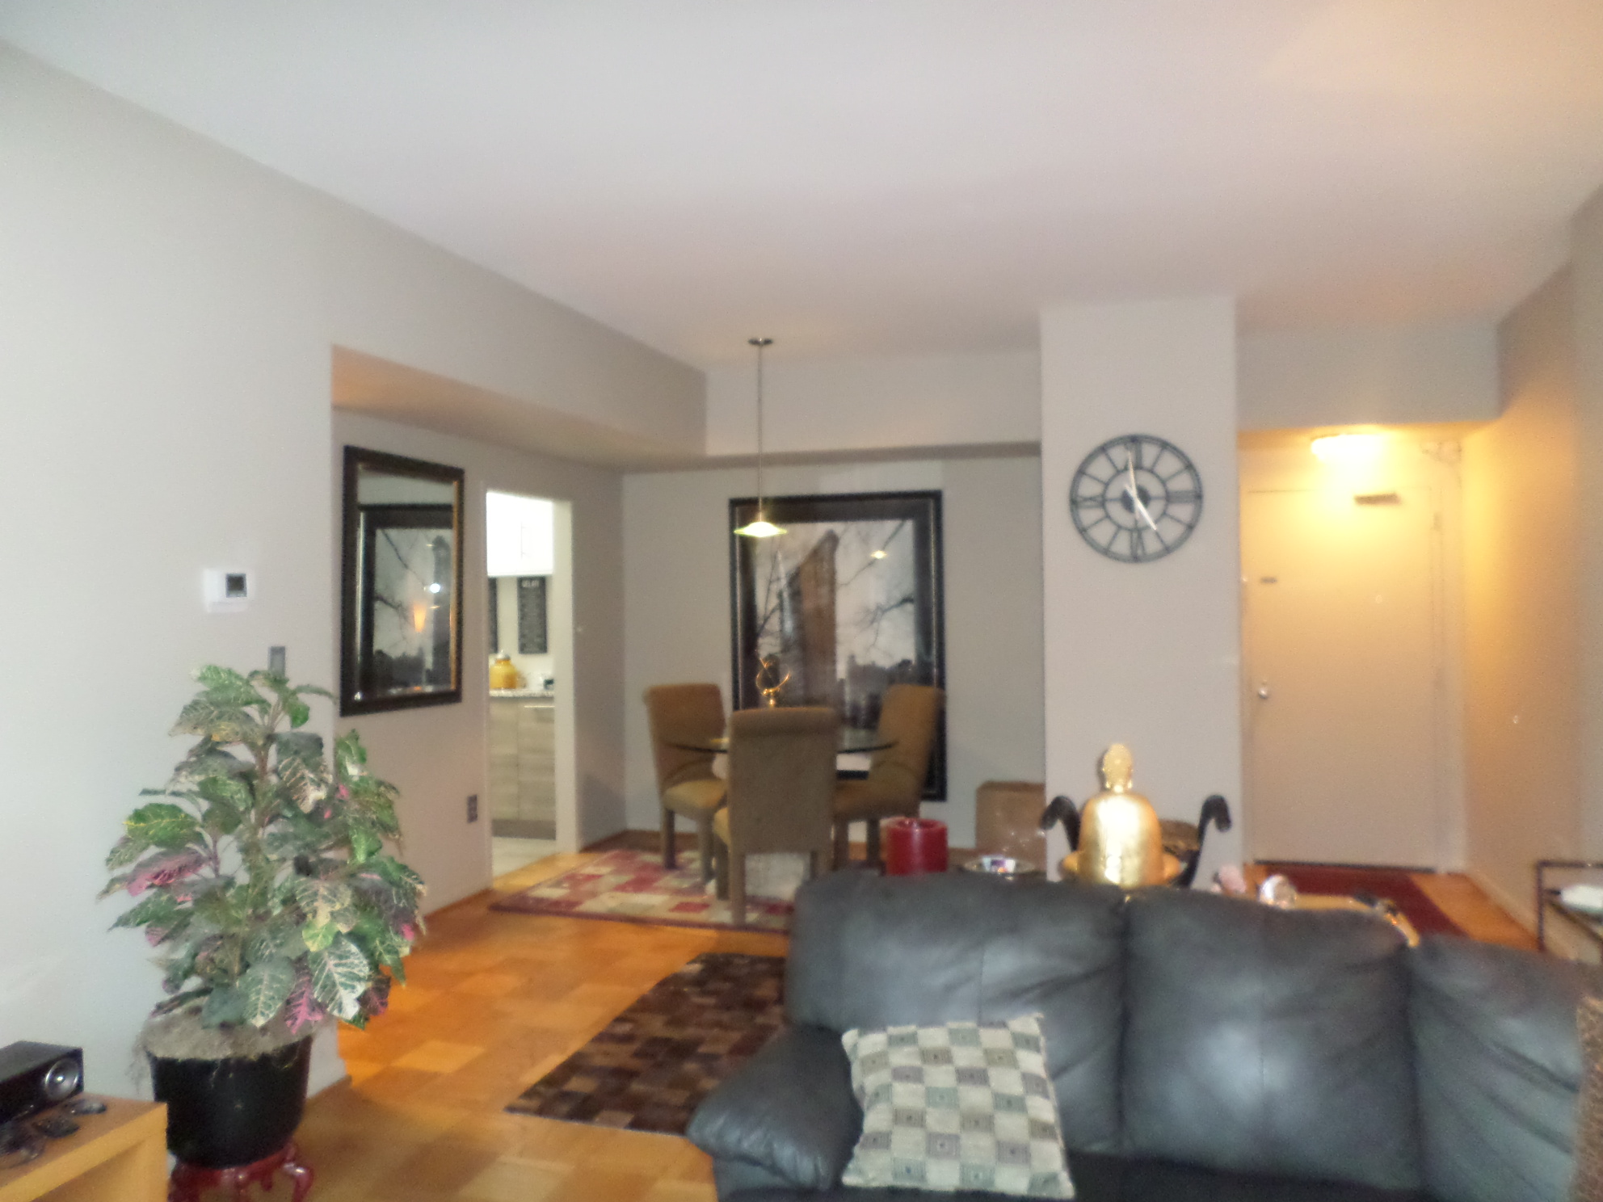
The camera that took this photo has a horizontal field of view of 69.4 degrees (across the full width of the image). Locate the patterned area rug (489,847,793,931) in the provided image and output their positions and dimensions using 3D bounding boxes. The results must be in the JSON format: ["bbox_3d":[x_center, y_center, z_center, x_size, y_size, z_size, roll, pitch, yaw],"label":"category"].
[{"bbox_3d":[-0.269,1.449,5.877,2.100,0.012,1.400,0,0,18],"label":"patterned area rug"}]

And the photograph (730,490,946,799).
[{"bbox_3d":[0.203,0.266,6.901,1.323,1.788,0.050,-1,0,18],"label":"photograph"}]

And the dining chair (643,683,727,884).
[{"bbox_3d":[-0.470,0.967,6.338,0.490,0.990,0.640,-1,0,-34],"label":"dining chair"}]

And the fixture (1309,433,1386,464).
[{"bbox_3d":[2.777,-0.772,5.869,0.360,0.120,0.360,-1,0,19],"label":"fixture"}]

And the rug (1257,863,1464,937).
[{"bbox_3d":[2.627,1.429,5.467,0.720,0.012,1.560,0,0,18],"label":"rug"}]

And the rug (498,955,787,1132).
[{"bbox_3d":[0.437,1.455,3.747,2.250,0.012,1.530,-1,0,18],"label":"rug"}]

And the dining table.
[{"bbox_3d":[-0.058,1.082,5.961,1.210,0.755,1.210,-1,0,18],"label":"dining table"}]

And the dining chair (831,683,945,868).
[{"bbox_3d":[0.362,0.954,6.178,0.640,0.985,0.470,-1,0,-25],"label":"dining chair"}]

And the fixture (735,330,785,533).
[{"bbox_3d":[-0.195,-0.803,5.697,0.250,0.995,0.250,-1,0,0],"label":"fixture"}]

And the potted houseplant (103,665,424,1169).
[{"bbox_3d":[-1.245,0.684,2.680,0.700,1.110,0.700,-1,0,18],"label":"potted houseplant"}]

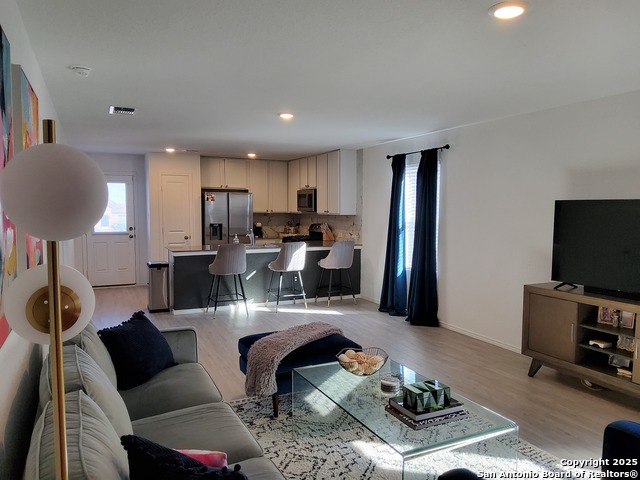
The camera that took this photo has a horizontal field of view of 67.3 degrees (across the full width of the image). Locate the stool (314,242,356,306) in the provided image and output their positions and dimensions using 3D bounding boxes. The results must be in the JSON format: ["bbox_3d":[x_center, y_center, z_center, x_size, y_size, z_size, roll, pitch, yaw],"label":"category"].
[{"bbox_3d":[0.256,0.500,7.448,0.490,0.980,0.540,-2,4,-25],"label":"stool"}]

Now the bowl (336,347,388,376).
[{"bbox_3d":[0.271,0.783,3.061,0.335,0.125,0.335,0,4,0],"label":"bowl"}]

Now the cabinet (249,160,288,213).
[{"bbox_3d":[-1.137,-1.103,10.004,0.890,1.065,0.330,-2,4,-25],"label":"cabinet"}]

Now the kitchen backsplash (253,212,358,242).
[{"bbox_3d":[-0.437,-0.243,8.921,1.157,0.490,2.907,-2,4,-25],"label":"kitchen backsplash"}]

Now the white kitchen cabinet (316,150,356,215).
[{"bbox_3d":[0.278,-0.981,8.338,0.317,1.070,0.916,-2,4,-25],"label":"white kitchen cabinet"}]

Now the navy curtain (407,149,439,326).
[{"bbox_3d":[1.318,-0.022,6.148,0.190,2.210,0.450,-2,4,-25],"label":"navy curtain"}]

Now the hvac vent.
[{"bbox_3d":[-1.958,-1.271,4.773,0.252,0.025,0.410,-2,4,-25],"label":"hvac vent"}]

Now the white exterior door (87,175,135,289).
[{"bbox_3d":[-3.813,-0.146,8.777,0.812,2.045,0.070,-2,4,-25],"label":"white exterior door"}]

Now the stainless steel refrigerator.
[{"bbox_3d":[-1.862,-0.044,9.454,0.915,1.765,0.710,-2,4,-25],"label":"stainless steel refrigerator"}]

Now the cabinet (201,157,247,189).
[{"bbox_3d":[-1.953,-1.321,9.599,0.920,0.585,0.340,-2,4,-25],"label":"cabinet"}]

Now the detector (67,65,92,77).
[{"bbox_3d":[-1.667,-1.159,3.323,0.150,0.042,0.150,-2,4,-25],"label":"detector"}]

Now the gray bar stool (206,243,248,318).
[{"bbox_3d":[-1.297,0.538,6.683,0.480,0.985,0.510,-2,4,-25],"label":"gray bar stool"}]

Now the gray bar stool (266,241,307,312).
[{"bbox_3d":[-0.494,0.519,7.066,0.480,0.980,0.510,-2,4,-25],"label":"gray bar stool"}]

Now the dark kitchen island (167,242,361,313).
[{"bbox_3d":[-0.836,0.528,7.647,2.997,0.885,0.840,-2,4,-25],"label":"dark kitchen island"}]

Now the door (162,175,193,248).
[{"bbox_3d":[-2.621,-0.147,8.804,0.525,2.055,0.070,-2,4,-25],"label":"door"}]

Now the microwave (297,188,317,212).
[{"bbox_3d":[-0.108,-0.748,9.211,0.380,0.415,0.770,-2,4,-25],"label":"microwave"}]

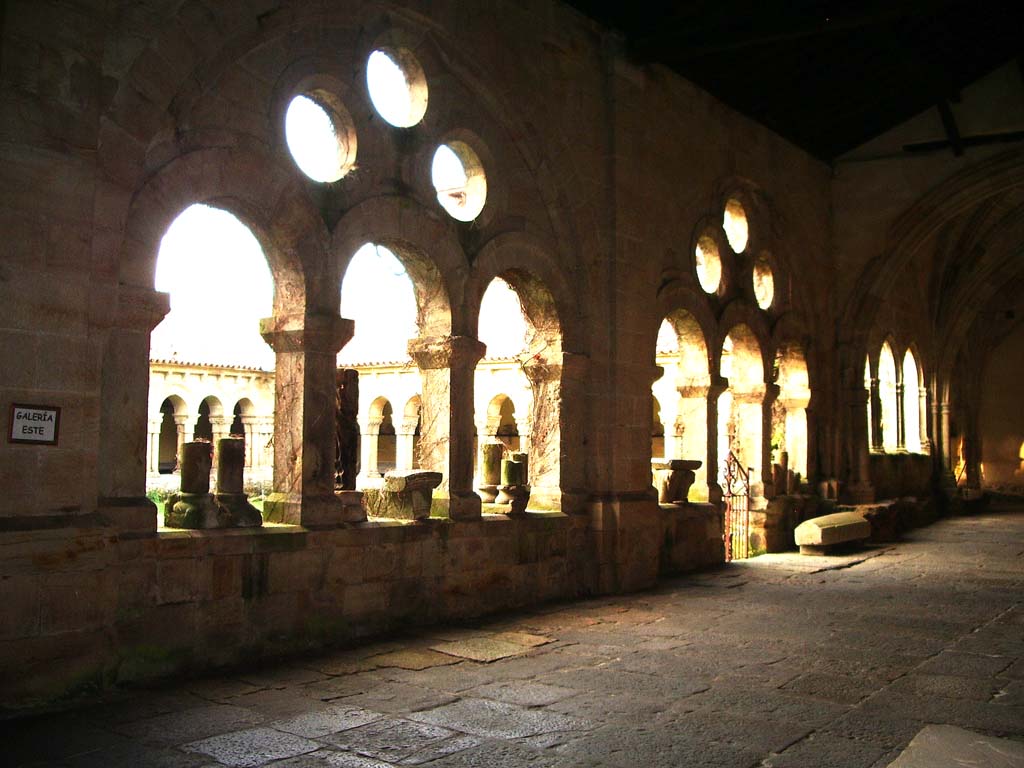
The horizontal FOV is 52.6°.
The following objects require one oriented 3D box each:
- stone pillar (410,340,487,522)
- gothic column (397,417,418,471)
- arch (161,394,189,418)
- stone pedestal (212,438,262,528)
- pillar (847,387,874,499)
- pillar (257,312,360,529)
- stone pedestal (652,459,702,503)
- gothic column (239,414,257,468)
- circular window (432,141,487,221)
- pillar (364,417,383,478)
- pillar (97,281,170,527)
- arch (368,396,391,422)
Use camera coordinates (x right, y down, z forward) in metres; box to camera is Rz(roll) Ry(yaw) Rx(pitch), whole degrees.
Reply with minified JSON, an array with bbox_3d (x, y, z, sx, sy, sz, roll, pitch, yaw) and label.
[{"bbox_3d":[-0.619,0.430,9.897,0.530,1.690,0.550,-3,-5,36],"label":"stone pillar"},{"bbox_3d":[-3.361,2.026,33.300,0.450,1.800,0.450,-2,-5,31],"label":"gothic column"},{"bbox_3d":[-11.115,0.734,33.800,0.600,0.780,1.000,-3,-5,40],"label":"arch"},{"bbox_3d":[-2.189,0.759,8.111,0.350,0.710,0.350,-3,-5,36],"label":"stone pedestal"},{"bbox_3d":[6.275,1.072,18.853,0.380,2.150,0.500,-3,-5,37],"label":"pillar"},{"bbox_3d":[-1.744,0.308,8.755,0.560,1.740,0.540,-3,-5,37],"label":"pillar"},{"bbox_3d":[2.181,1.314,13.953,0.450,0.600,0.800,-3,-5,37],"label":"stone pedestal"},{"bbox_3d":[-8.246,1.862,32.402,0.550,1.660,0.420,-3,-5,37],"label":"gothic column"},{"bbox_3d":[-0.659,-1.989,10.269,0.400,0.800,0.820,-3,-5,37],"label":"circular window"},{"bbox_3d":[-4.195,1.910,31.136,0.420,1.820,0.550,-3,-5,37],"label":"pillar"},{"bbox_3d":[-2.793,0.186,7.311,0.450,1.730,0.500,-3,-5,37],"label":"pillar"},{"bbox_3d":[-3.722,0.712,30.763,0.880,0.780,0.600,-2,-5,28],"label":"arch"}]

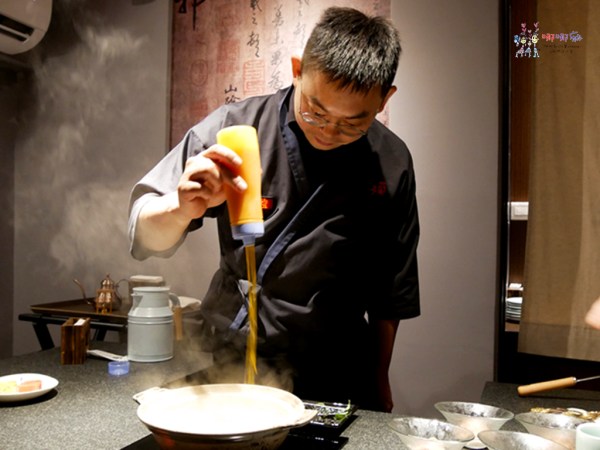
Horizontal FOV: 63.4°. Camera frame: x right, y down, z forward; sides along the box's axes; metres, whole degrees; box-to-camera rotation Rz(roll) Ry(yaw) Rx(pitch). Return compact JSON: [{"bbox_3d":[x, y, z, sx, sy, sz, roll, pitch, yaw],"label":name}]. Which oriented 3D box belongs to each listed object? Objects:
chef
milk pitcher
[{"bbox_3d":[-0.030,0.380,1.100,0.640,1.640,0.500,1,-1,5],"label":"chef"},{"bbox_3d":[-0.415,0.283,1.415,0.170,0.200,0.132,2,-1,-42],"label":"milk pitcher"}]

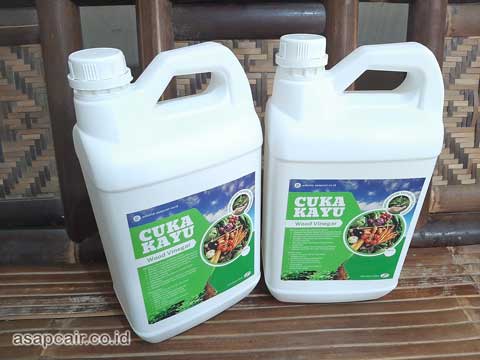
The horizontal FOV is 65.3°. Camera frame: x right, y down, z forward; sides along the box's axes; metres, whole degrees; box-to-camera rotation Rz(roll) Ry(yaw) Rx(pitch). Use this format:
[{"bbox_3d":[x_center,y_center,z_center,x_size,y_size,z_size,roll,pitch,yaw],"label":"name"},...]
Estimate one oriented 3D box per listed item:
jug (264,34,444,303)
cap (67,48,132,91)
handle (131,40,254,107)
[{"bbox_3d":[0.120,-0.009,0.445,0.180,0.304,0.137,-1,32,-1],"label":"jug"},{"bbox_3d":[-0.119,-0.092,0.317,0.053,0.027,0.053,0,32,0],"label":"cap"},{"bbox_3d":[-0.044,-0.102,0.366,0.123,0.061,0.032,-18,36,-27],"label":"handle"}]

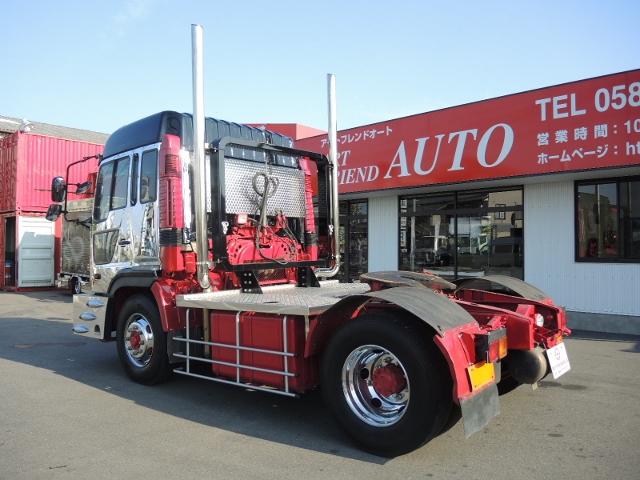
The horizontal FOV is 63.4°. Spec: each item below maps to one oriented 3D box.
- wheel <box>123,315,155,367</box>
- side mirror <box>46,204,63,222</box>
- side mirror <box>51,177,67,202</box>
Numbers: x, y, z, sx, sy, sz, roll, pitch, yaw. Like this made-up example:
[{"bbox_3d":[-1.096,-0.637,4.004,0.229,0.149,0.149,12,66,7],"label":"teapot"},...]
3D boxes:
[{"bbox_3d":[-2.033,1.146,5.926,0.600,0.600,0.220,-2,-2,37],"label":"wheel"},{"bbox_3d":[-3.282,-0.330,6.400,0.075,0.200,0.175,20,3,12],"label":"side mirror"},{"bbox_3d":[-3.225,-0.624,6.400,0.085,0.330,0.190,-1,-1,12],"label":"side mirror"}]

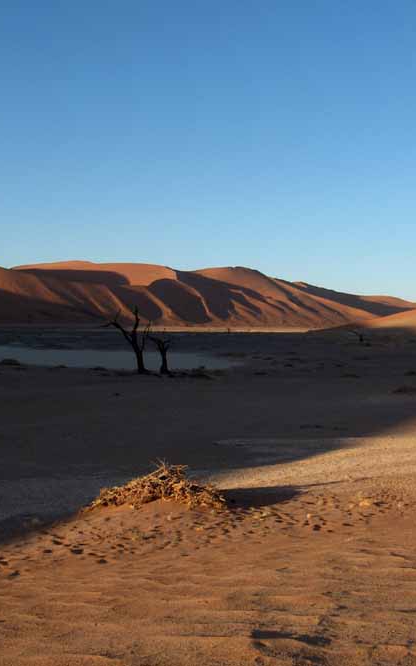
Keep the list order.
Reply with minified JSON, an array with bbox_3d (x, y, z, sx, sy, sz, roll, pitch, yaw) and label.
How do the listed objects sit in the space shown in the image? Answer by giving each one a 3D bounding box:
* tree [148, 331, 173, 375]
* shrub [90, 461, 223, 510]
[{"bbox_3d":[-2.940,1.210,62.000,1.480,2.730,1.300,0,1,0],"label":"tree"},{"bbox_3d":[-0.670,1.980,13.300,1.830,0.540,1.400,0,1,0],"label":"shrub"}]

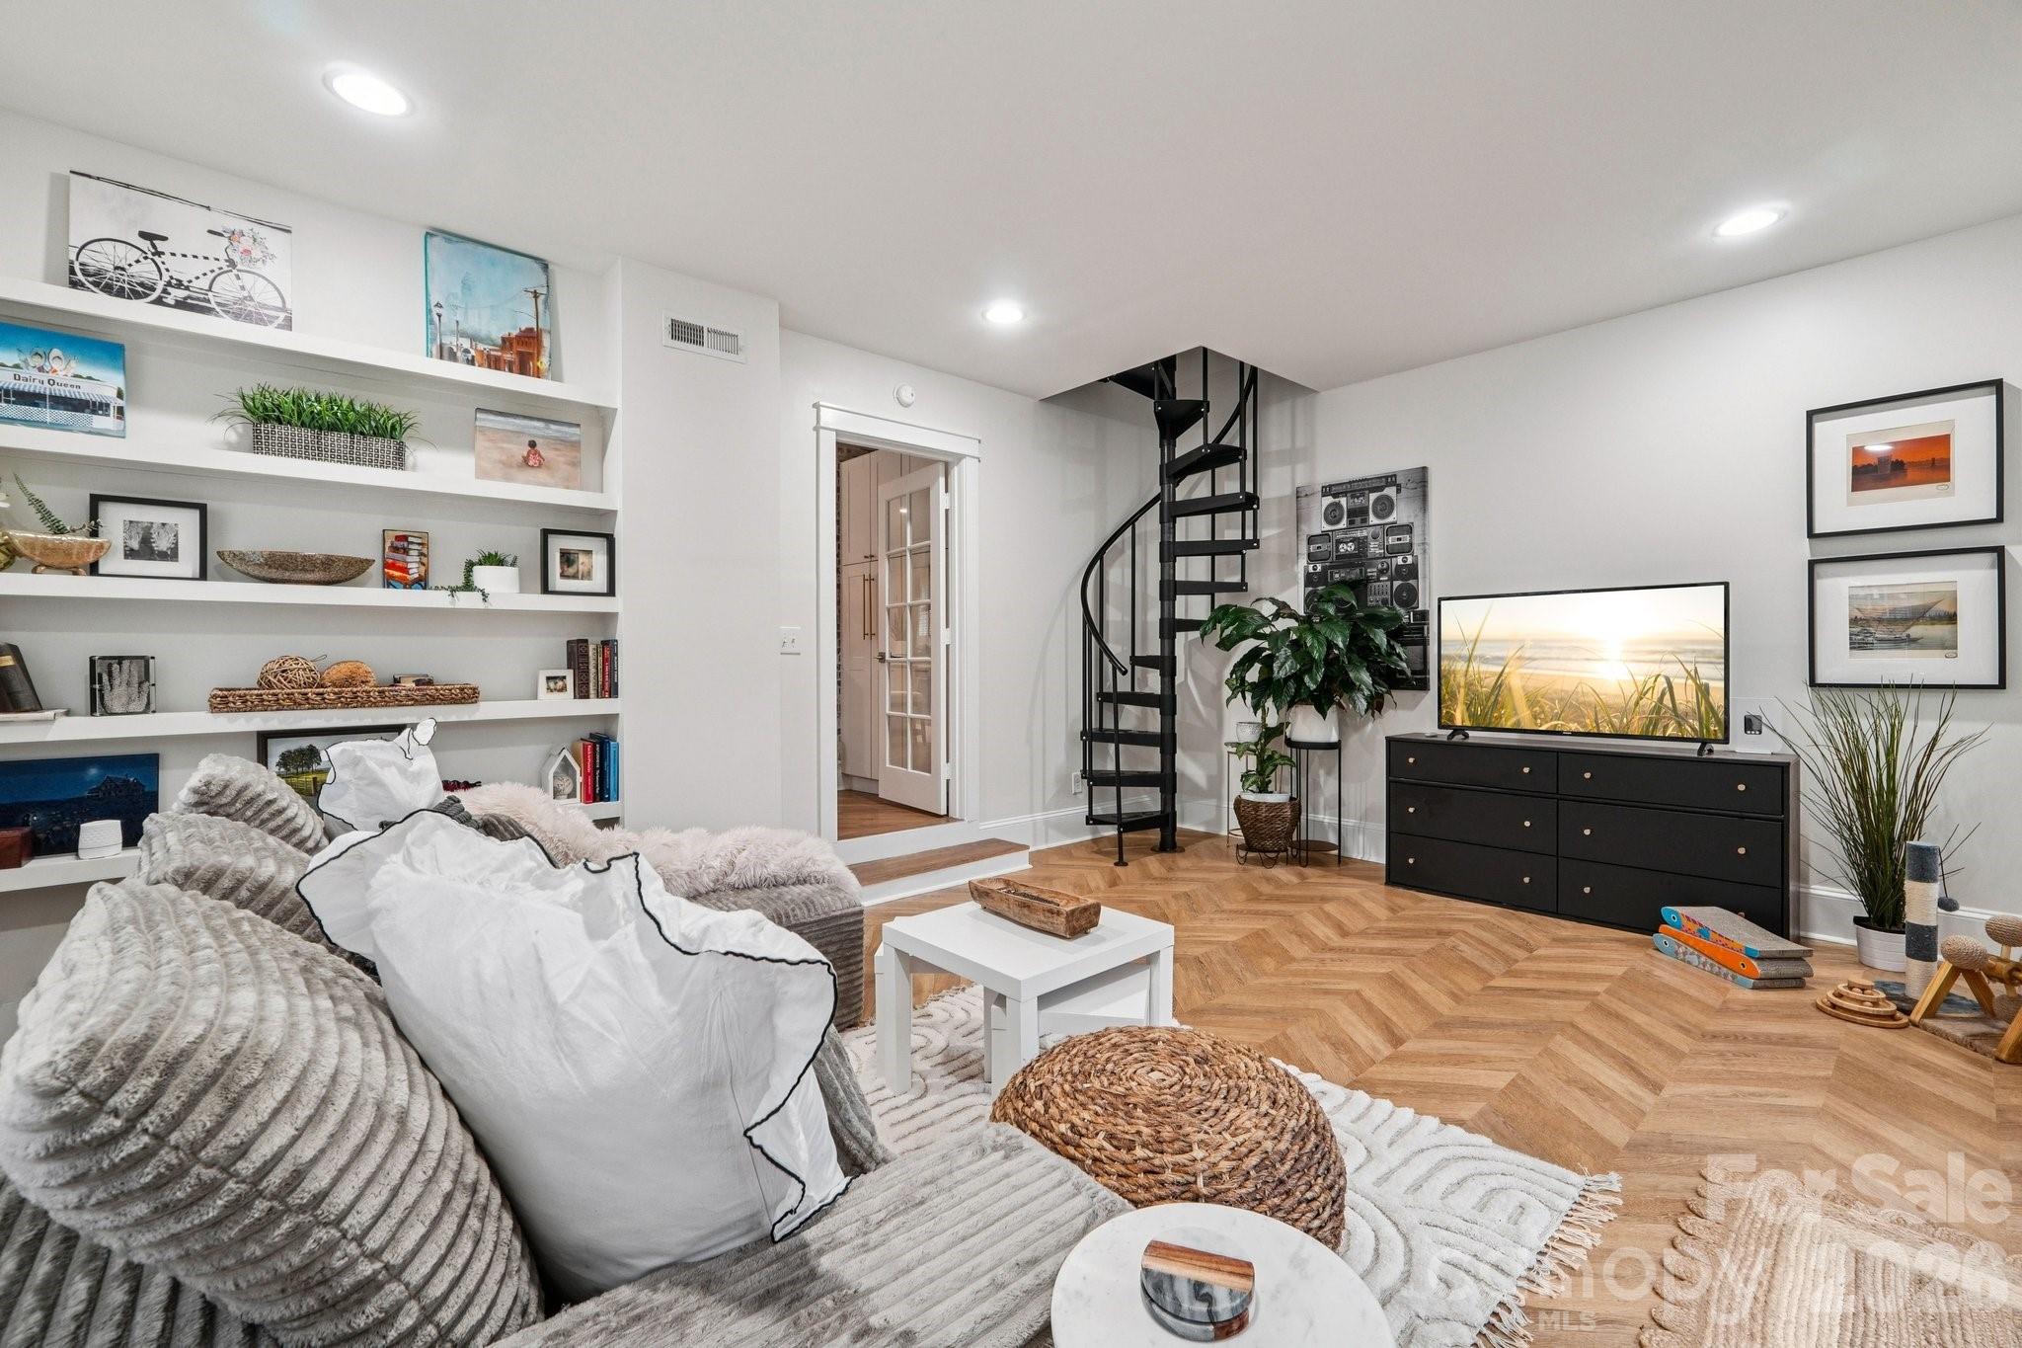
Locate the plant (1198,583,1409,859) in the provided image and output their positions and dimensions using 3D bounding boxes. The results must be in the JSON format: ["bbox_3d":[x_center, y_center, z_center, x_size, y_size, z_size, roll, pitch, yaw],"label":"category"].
[{"bbox_3d":[1.626,0.269,4.713,0.780,1.600,0.980,0,1,-42],"label":"plant"}]

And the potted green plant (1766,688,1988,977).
[{"bbox_3d":[3.257,0.571,3.195,0.480,1.070,0.570,-1,1,-42],"label":"potted green plant"}]

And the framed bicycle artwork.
[{"bbox_3d":[-2.544,-1.269,2.608,0.490,0.400,0.025,-1,-9,-42],"label":"framed bicycle artwork"}]

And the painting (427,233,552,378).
[{"bbox_3d":[-1.942,-1.337,3.152,0.395,0.500,0.030,-1,-3,-42],"label":"painting"}]

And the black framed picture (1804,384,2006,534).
[{"bbox_3d":[3.414,-0.813,3.239,0.035,0.520,0.520,-1,1,-42],"label":"black framed picture"}]

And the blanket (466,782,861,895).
[{"bbox_3d":[-1.175,0.550,2.809,1.020,0.360,0.760,-1,1,-42],"label":"blanket"}]

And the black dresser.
[{"bbox_3d":[2.601,0.711,3.918,0.380,0.764,1.543,-1,1,-42],"label":"black dresser"}]

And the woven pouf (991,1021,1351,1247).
[{"bbox_3d":[0.291,0.951,1.643,0.675,0.370,0.675,-1,1,-42],"label":"woven pouf"}]

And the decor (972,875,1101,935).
[{"bbox_3d":[0.058,0.622,2.290,0.110,0.080,0.410,-1,1,-42],"label":"decor"}]

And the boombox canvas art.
[{"bbox_3d":[2.001,-0.516,4.832,0.036,1.215,0.760,-1,1,-42],"label":"boombox canvas art"}]

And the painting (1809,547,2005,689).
[{"bbox_3d":[3.441,-0.203,3.254,0.035,0.516,0.518,-1,1,-42],"label":"painting"}]

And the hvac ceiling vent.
[{"bbox_3d":[-1.261,-1.385,3.483,0.345,0.145,0.020,-1,1,-42],"label":"hvac ceiling vent"}]

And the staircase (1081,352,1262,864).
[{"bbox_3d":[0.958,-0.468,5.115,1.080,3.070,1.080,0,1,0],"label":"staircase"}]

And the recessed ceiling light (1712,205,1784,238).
[{"bbox_3d":[2.695,-1.662,3.080,0.195,0.020,0.195,-1,1,-42],"label":"recessed ceiling light"}]

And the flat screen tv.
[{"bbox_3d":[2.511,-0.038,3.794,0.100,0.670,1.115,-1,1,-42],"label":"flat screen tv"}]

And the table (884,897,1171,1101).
[{"bbox_3d":[0.043,0.903,2.286,0.558,0.448,0.570,-1,1,-42],"label":"table"}]

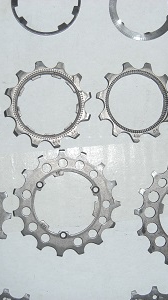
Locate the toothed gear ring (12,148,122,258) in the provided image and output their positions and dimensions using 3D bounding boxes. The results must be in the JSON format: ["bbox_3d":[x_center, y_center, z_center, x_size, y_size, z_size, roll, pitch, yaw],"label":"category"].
[{"bbox_3d":[-0.010,0.031,0.257,0.062,0.002,0.062,0,93,-2],"label":"toothed gear ring"}]

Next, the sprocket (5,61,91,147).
[{"bbox_3d":[-0.021,-0.026,0.254,0.050,0.004,0.050,0,93,-2],"label":"sprocket"}]

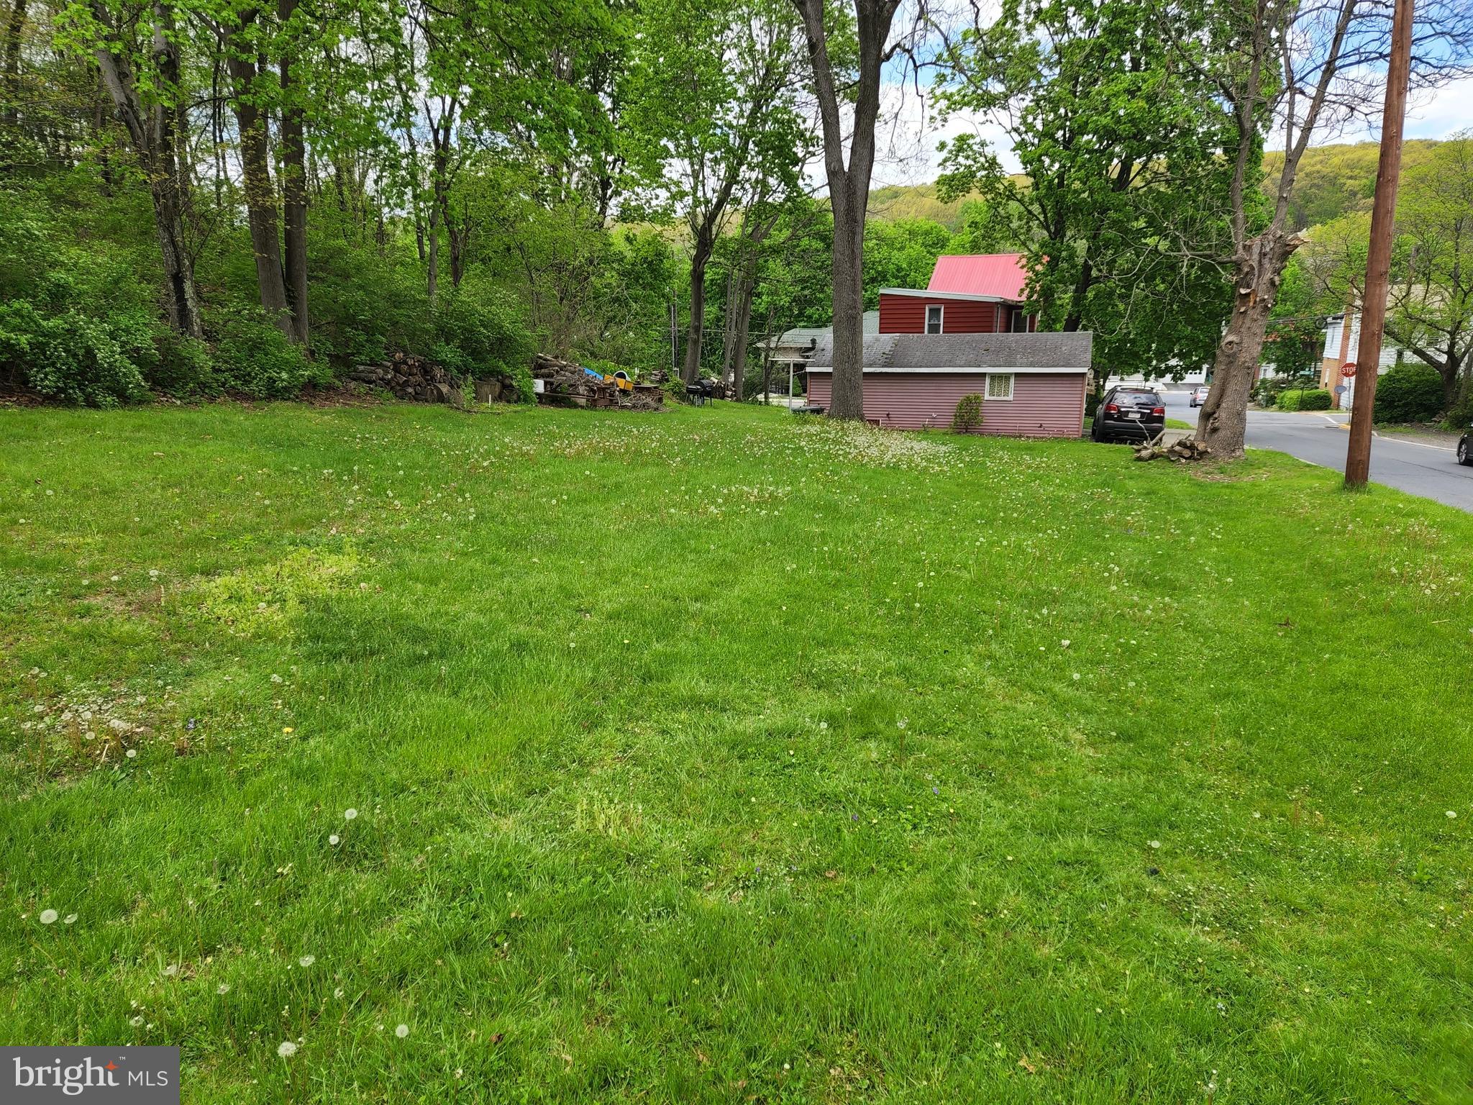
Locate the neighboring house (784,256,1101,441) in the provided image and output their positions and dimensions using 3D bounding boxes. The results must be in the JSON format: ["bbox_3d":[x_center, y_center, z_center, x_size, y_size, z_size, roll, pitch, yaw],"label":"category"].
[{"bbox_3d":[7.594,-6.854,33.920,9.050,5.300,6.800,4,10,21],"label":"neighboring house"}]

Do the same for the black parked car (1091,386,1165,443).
[{"bbox_3d":[12.609,-4.473,31.608,1.890,1.720,4.680,4,10,17],"label":"black parked car"}]

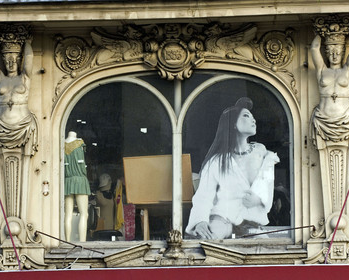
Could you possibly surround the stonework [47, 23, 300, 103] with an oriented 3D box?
[{"bbox_3d":[0.000,-0.976,29.883,3.058,0.888,0.400,-1,-8,6],"label":"stonework"}]

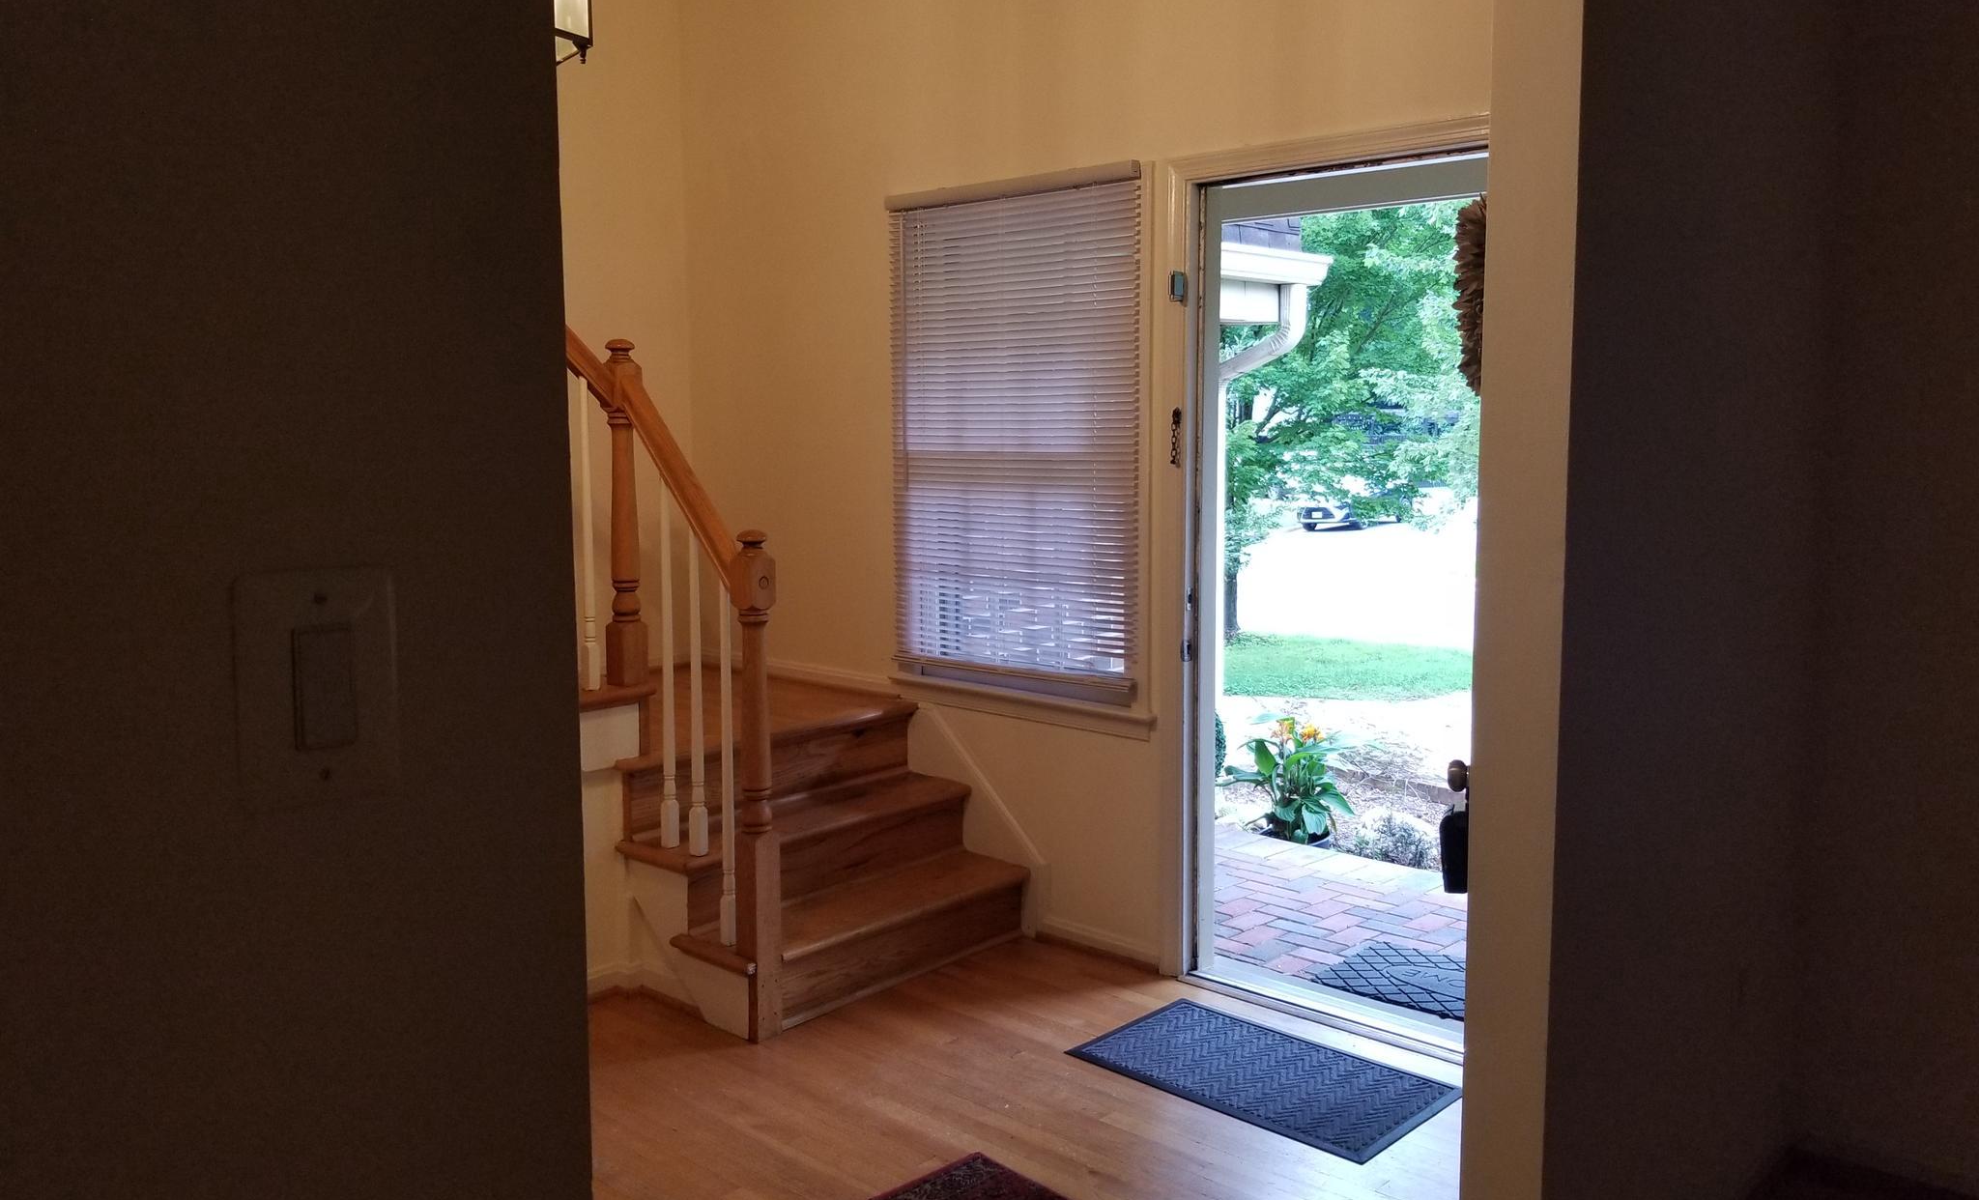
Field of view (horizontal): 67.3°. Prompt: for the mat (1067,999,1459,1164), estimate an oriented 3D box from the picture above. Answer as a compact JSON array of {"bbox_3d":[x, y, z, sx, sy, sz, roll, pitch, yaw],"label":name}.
[{"bbox_3d":[0.605,1.046,3.311,0.763,0.010,0.457,5,8,42],"label":"mat"}]

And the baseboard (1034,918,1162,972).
[{"bbox_3d":[0.283,0.935,4.046,0.420,0.082,0.022,5,8,42],"label":"baseboard"}]

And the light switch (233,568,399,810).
[{"bbox_3d":[-0.367,0.048,0.811,0.010,0.131,0.087,5,8,42],"label":"light switch"}]

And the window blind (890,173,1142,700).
[{"bbox_3d":[0.035,-0.465,4.112,0.920,1.360,0.040,5,8,42],"label":"window blind"}]

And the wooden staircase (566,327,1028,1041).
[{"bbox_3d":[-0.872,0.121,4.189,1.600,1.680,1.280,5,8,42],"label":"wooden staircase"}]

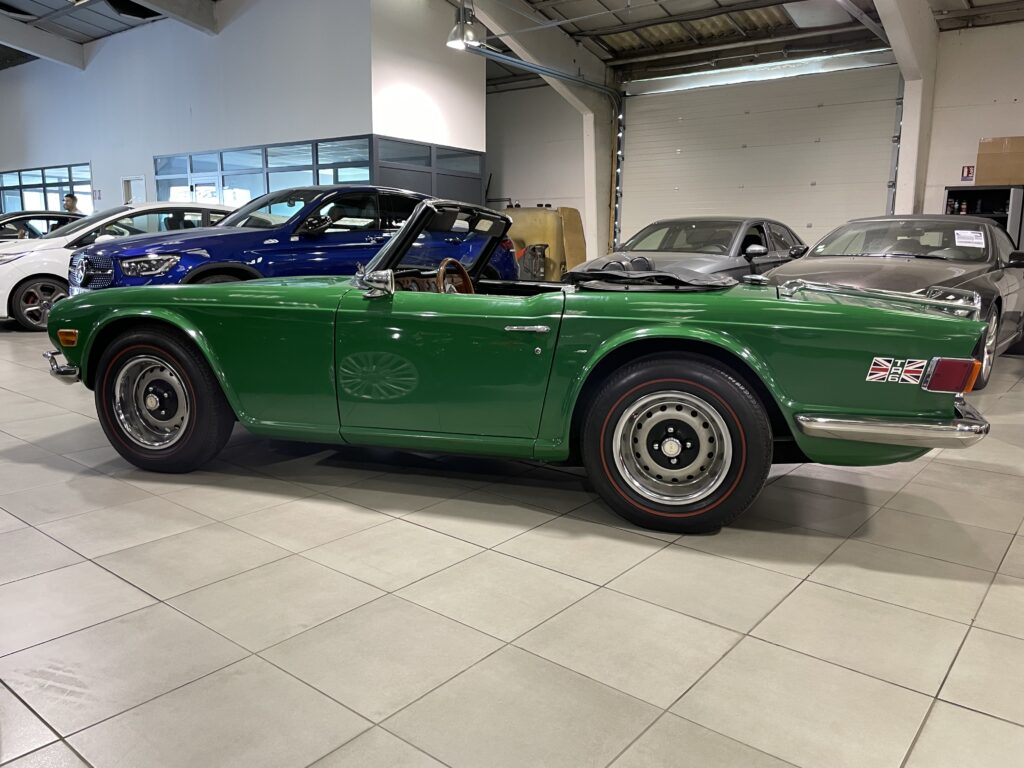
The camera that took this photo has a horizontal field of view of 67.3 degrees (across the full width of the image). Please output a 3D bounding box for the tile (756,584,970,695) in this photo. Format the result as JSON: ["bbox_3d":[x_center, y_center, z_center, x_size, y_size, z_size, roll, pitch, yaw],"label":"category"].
[{"bbox_3d":[0.944,0.669,2.076,0.445,0.010,0.445,9,13,38],"label":"tile"}]

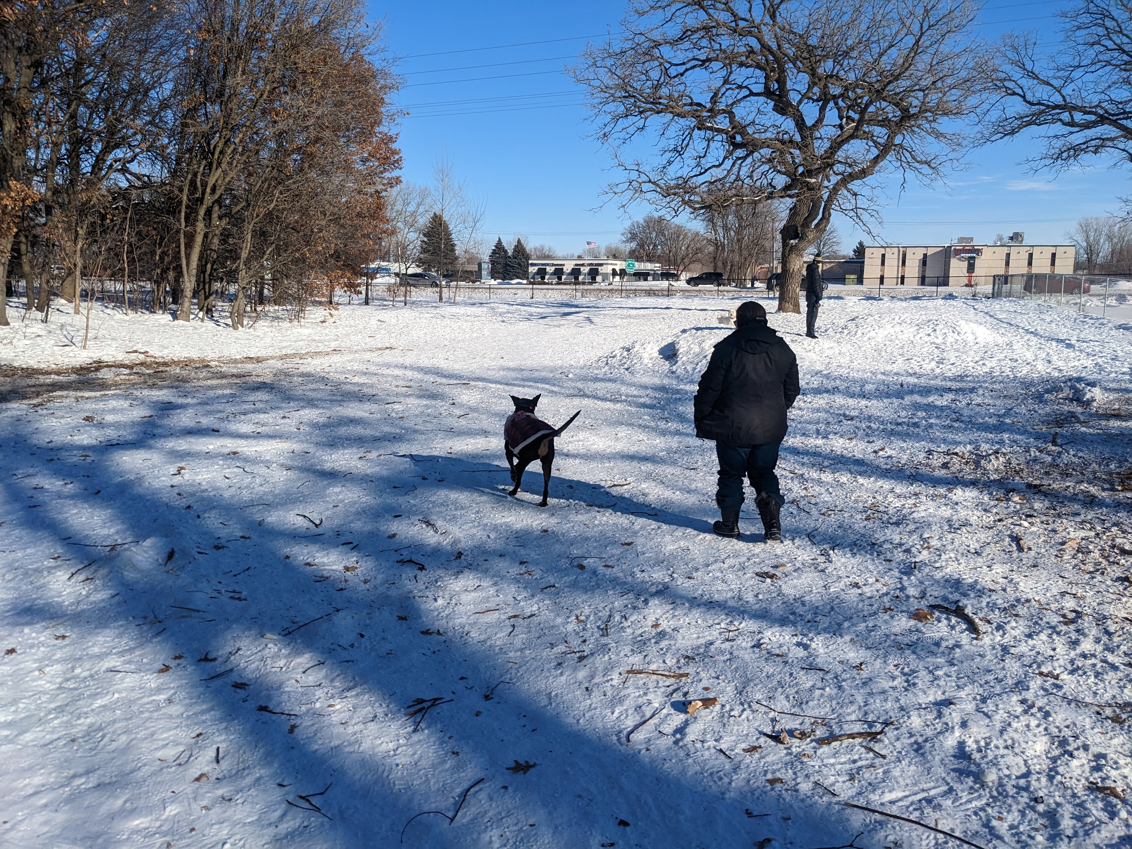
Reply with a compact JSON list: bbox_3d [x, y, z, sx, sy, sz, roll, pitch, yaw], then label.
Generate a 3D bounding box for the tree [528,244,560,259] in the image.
[{"bbox_3d":[-6.028,-43.599,236.018,8.700,9.299,8.700,0,10,0],"label":"tree"}]

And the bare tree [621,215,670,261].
[{"bbox_3d":[14.946,-33.445,166.732,9.200,12.120,9.200,0,10,0],"label":"bare tree"}]

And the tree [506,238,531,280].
[{"bbox_3d":[-7.901,-27.638,147.443,4.100,7.040,4.100,0,10,0],"label":"tree"}]

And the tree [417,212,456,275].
[{"bbox_3d":[-17.740,-24.709,122.576,5.500,9.149,5.500,0,10,0],"label":"tree"}]

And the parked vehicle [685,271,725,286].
[{"bbox_3d":[15.821,-16.444,99.657,4.750,1.724,1.880,2,10,12],"label":"parked vehicle"}]

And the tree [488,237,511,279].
[{"bbox_3d":[-11.075,-27.709,147.431,3.900,7.184,3.900,0,10,0],"label":"tree"}]

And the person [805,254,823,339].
[{"bbox_3d":[5.336,-2.780,18.994,0.360,1.770,0.480,1,10,7],"label":"person"}]

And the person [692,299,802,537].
[{"bbox_3d":[1.264,-0.021,6.145,0.690,1.660,0.450,-1,10,-5],"label":"person"}]

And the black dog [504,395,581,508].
[{"bbox_3d":[-0.200,0.196,7.445,0.420,0.770,1.000,-3,10,-19],"label":"black dog"}]

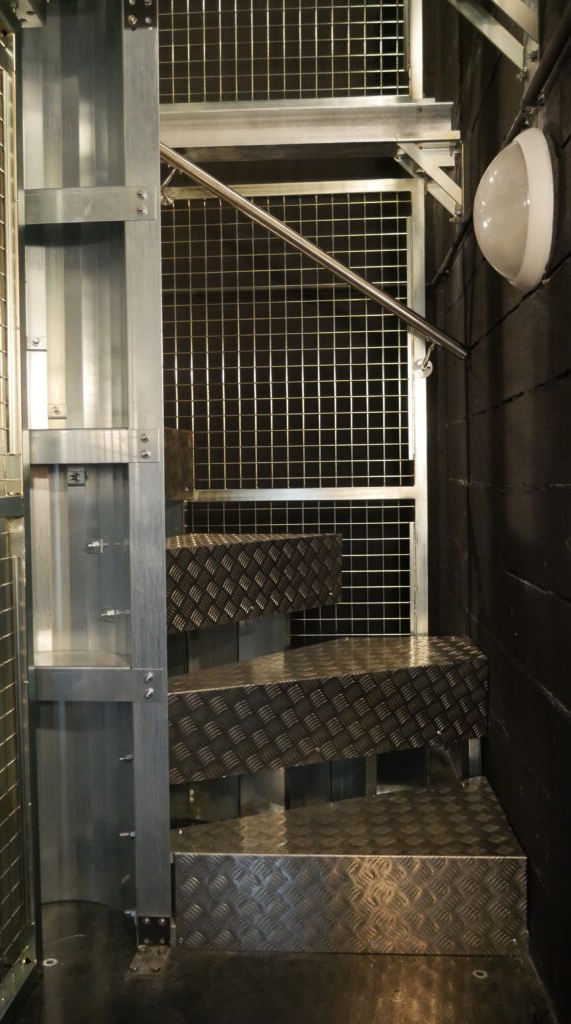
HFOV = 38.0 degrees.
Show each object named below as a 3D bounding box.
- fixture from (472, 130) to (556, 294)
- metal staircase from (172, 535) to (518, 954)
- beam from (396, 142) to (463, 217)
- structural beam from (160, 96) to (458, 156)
[{"bbox_3d":[0.428,-0.562,1.557,0.138,0.294,0.294,-1,2,3],"label":"fixture"},{"bbox_3d":[0.124,0.500,2.174,0.838,0.852,0.825,-1,2,3],"label":"metal staircase"},{"bbox_3d":[0.455,-1.058,2.665,0.217,0.227,0.120,-1,2,3],"label":"beam"},{"bbox_3d":[0.058,-1.224,2.655,0.960,0.128,0.085,-1,2,3],"label":"structural beam"}]

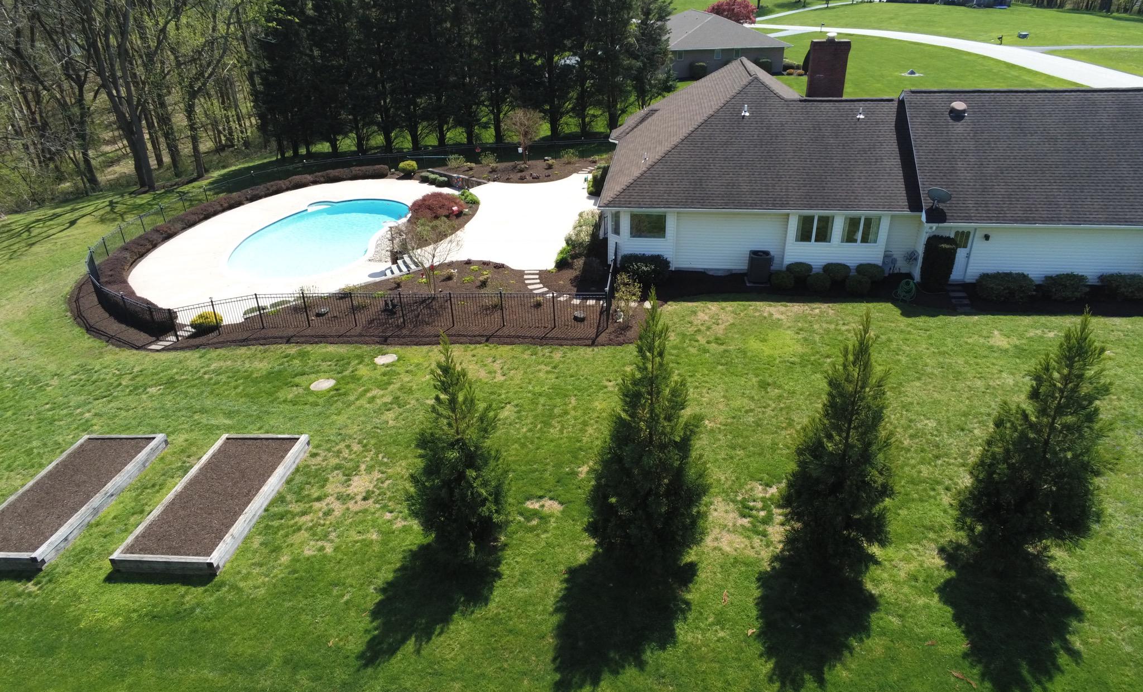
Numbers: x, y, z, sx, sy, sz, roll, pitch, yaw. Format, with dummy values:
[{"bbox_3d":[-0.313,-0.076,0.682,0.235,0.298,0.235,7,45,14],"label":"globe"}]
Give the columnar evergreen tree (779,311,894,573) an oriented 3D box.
[{"bbox_3d":[5.462,1.740,15.163,2.400,5.369,2.400,-2,28,0],"label":"columnar evergreen tree"}]

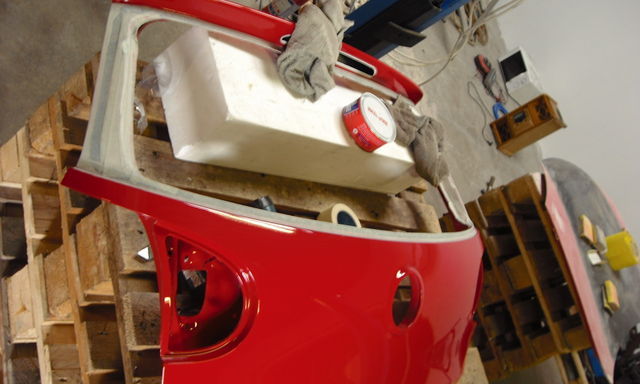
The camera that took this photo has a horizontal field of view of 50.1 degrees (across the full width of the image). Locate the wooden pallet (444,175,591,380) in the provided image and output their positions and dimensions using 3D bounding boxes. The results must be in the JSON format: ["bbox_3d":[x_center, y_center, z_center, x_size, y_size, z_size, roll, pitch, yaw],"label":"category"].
[{"bbox_3d":[1.209,0.509,3.666,1.200,0.720,0.800,12,56,-49],"label":"wooden pallet"}]

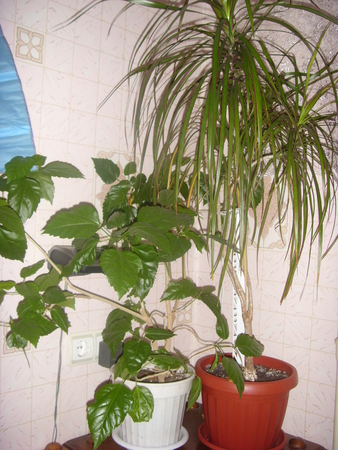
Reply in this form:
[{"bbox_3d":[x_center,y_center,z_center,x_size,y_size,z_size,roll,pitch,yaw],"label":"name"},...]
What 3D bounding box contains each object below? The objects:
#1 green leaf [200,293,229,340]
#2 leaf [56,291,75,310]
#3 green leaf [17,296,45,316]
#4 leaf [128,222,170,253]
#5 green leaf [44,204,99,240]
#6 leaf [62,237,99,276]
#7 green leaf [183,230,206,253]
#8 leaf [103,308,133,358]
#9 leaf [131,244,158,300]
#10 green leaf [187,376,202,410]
[{"bbox_3d":[0.118,0.229,1.010,0.038,0.125,0.032,-24,-7,-31],"label":"green leaf"},{"bbox_3d":[-0.251,0.180,0.960,0.051,0.061,0.022,-27,-18,-15],"label":"leaf"},{"bbox_3d":[-0.305,0.181,0.889,0.063,0.056,0.024,8,-27,-2],"label":"green leaf"},{"bbox_3d":[-0.049,0.030,1.000,0.127,0.020,0.076,32,38,19],"label":"leaf"},{"bbox_3d":[-0.235,-0.010,0.980,0.144,0.095,0.020,-9,-33,-19],"label":"green leaf"},{"bbox_3d":[-0.216,0.076,0.990,0.063,0.127,0.025,15,-35,40],"label":"leaf"},{"bbox_3d":[0.069,0.045,1.100,0.085,0.017,0.043,45,44,16],"label":"green leaf"},{"bbox_3d":[-0.129,0.268,1.010,0.075,0.121,0.022,5,-30,21],"label":"leaf"},{"bbox_3d":[-0.053,0.102,0.869,0.065,0.119,0.040,-5,6,-21],"label":"leaf"},{"bbox_3d":[0.057,0.376,0.899,0.030,0.076,0.020,19,0,28],"label":"green leaf"}]

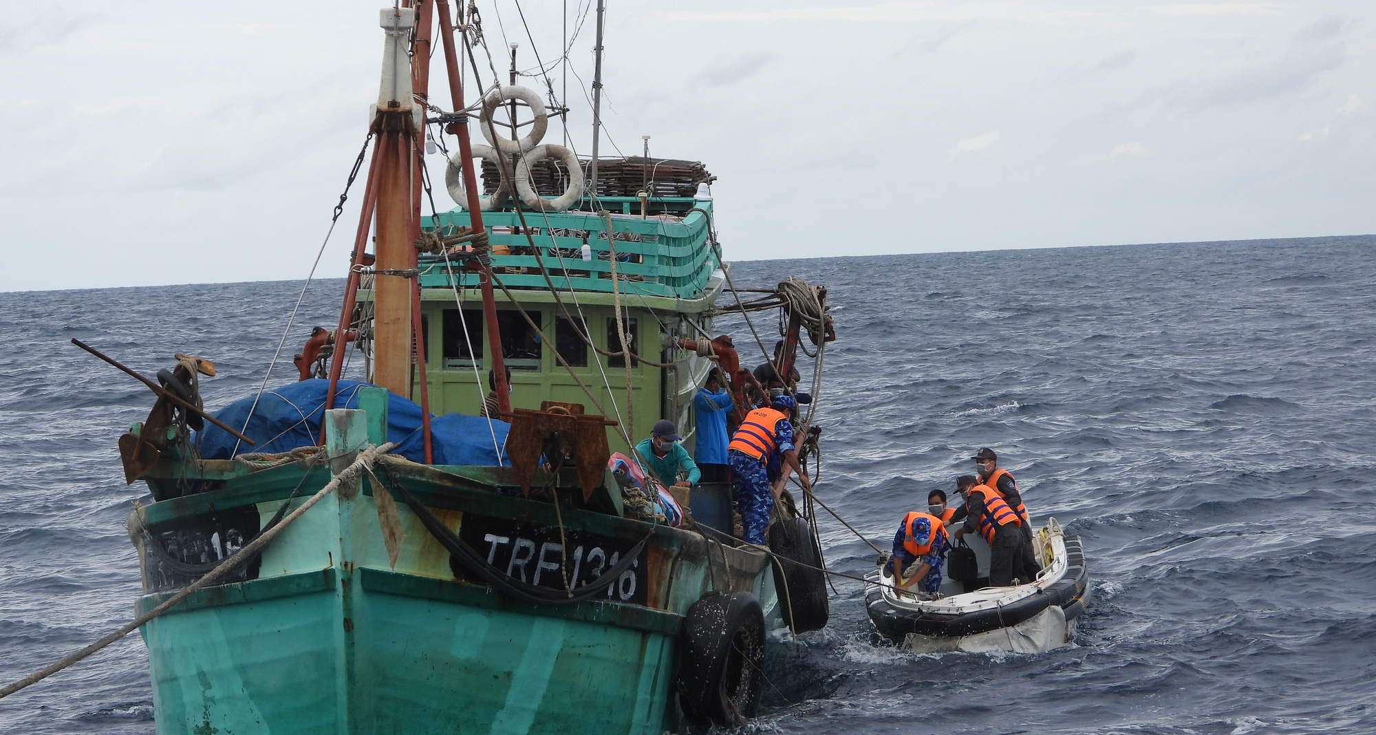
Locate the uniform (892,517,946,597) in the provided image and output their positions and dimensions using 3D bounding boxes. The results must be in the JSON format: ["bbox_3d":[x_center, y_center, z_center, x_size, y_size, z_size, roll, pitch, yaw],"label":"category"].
[{"bbox_3d":[2.097,1.734,45.400,0.620,0.860,0.750,-2,1,9],"label":"uniform"}]

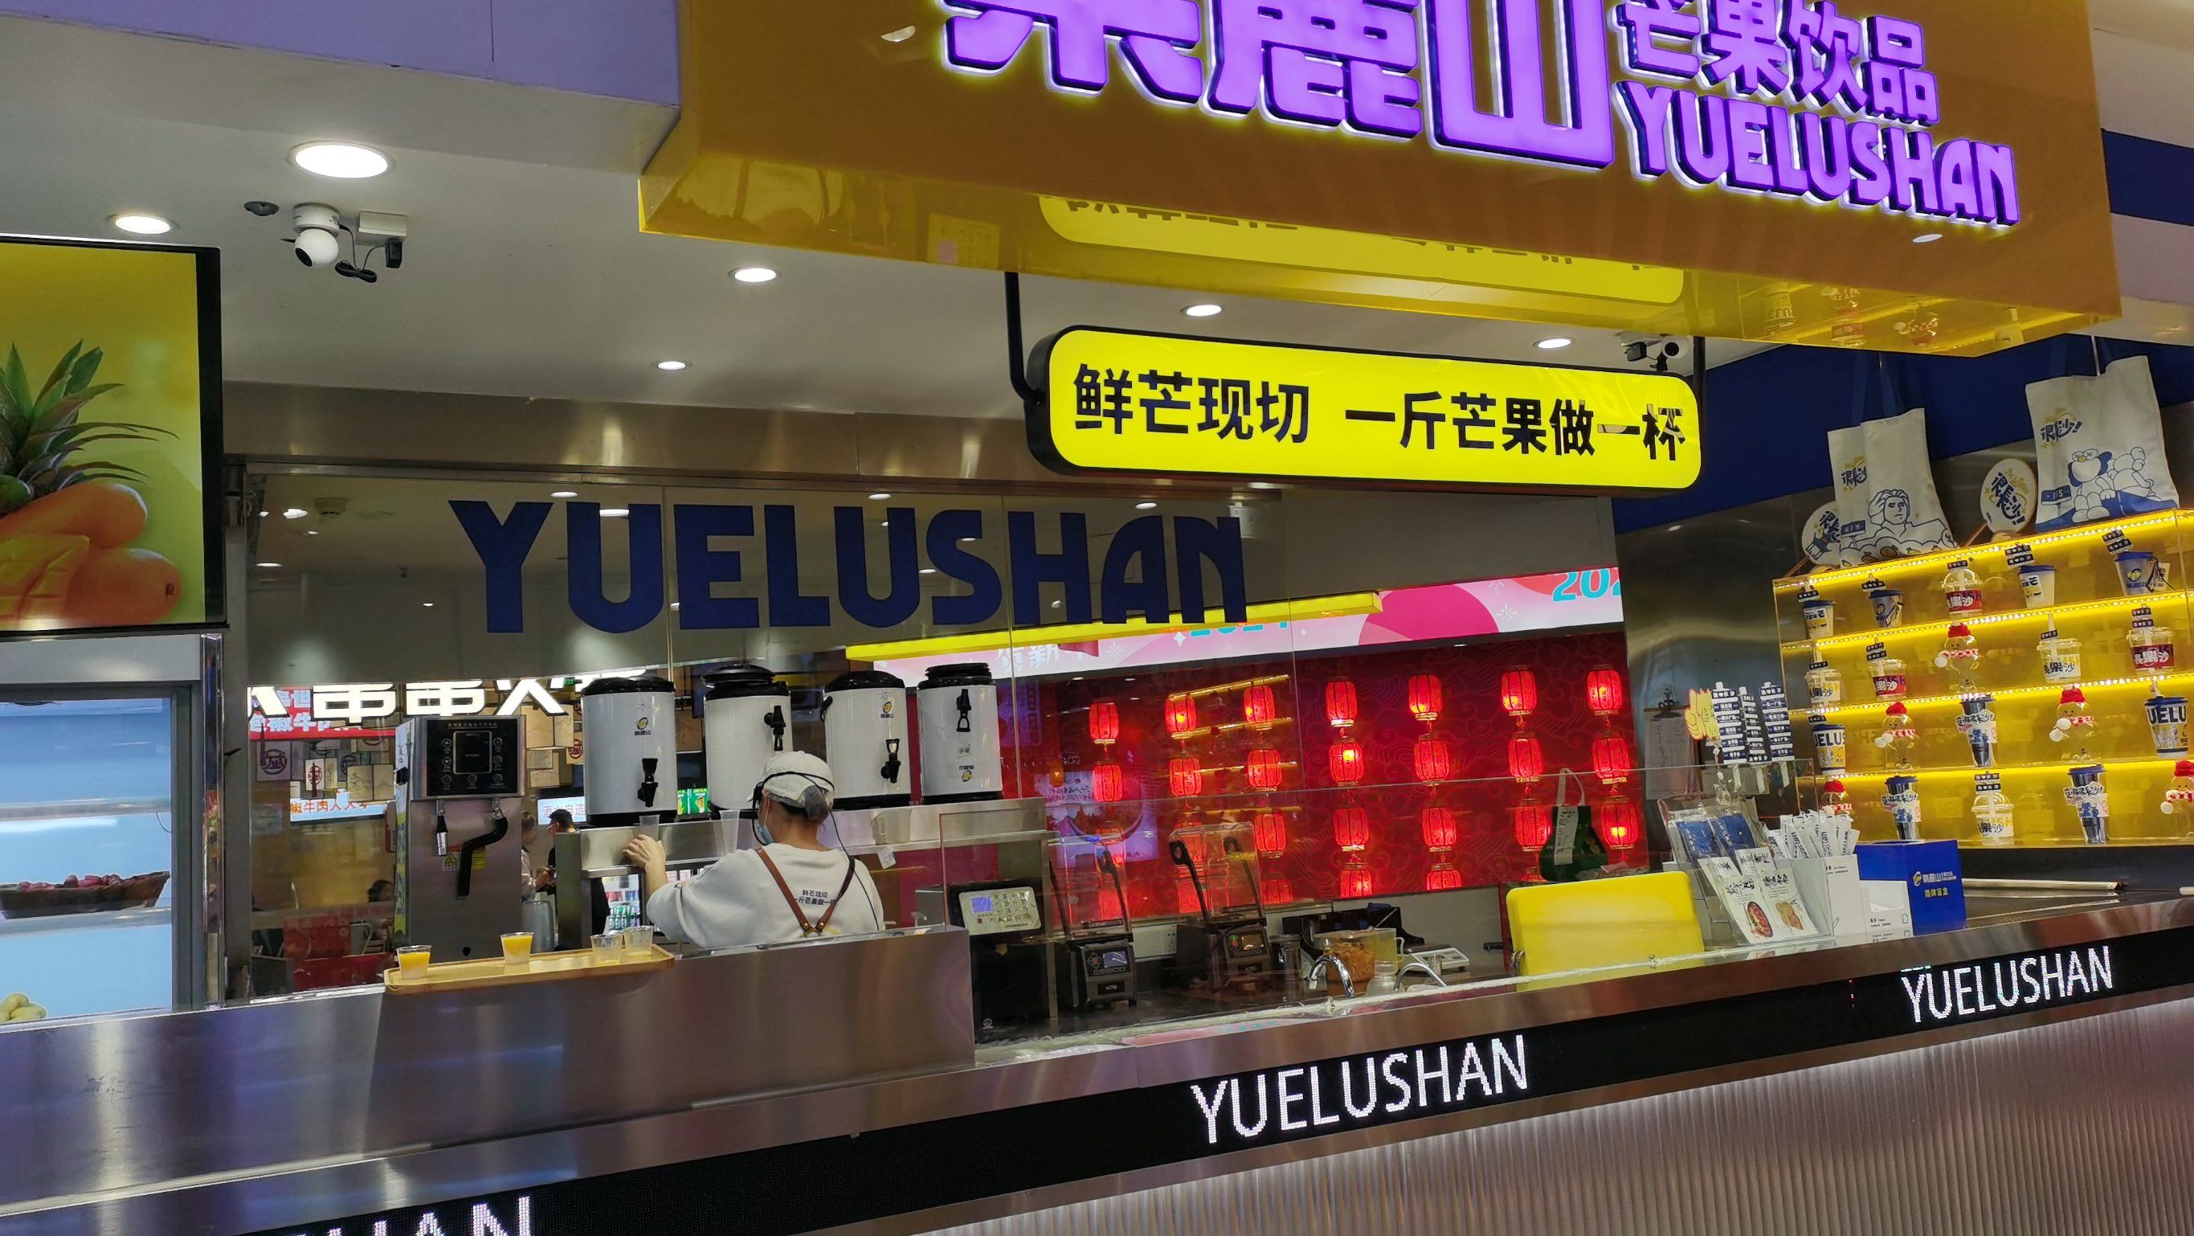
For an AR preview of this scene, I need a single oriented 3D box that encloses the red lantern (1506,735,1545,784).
[{"bbox_3d":[2.606,0.855,10.020,0.210,0.290,0.210,-7,-7,29],"label":"red lantern"}]

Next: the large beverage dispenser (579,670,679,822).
[{"bbox_3d":[-1.413,0.400,5.014,0.280,0.435,0.325,0,-7,-33],"label":"large beverage dispenser"}]

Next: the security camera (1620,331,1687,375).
[{"bbox_3d":[1.735,-0.870,5.155,0.200,0.130,0.110,-6,-6,19],"label":"security camera"}]

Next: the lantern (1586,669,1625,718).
[{"bbox_3d":[3.027,0.443,9.800,0.210,0.290,0.210,-7,-7,29],"label":"lantern"}]

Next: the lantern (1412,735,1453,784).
[{"bbox_3d":[2.095,0.878,10.300,0.210,0.290,0.210,-7,-7,29],"label":"lantern"}]

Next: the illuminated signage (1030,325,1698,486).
[{"bbox_3d":[0.774,-0.501,4.220,2.049,0.335,0.110,-1,-7,-28],"label":"illuminated signage"}]

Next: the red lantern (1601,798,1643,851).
[{"bbox_3d":[3.306,1.302,10.388,0.240,0.345,0.240,-6,-6,19],"label":"red lantern"}]

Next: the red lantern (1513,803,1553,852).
[{"bbox_3d":[2.642,1.264,10.000,0.210,0.290,0.210,-7,-7,29],"label":"red lantern"}]

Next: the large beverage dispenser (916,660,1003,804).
[{"bbox_3d":[-0.425,0.359,5.207,0.260,0.420,0.310,-3,-6,-12],"label":"large beverage dispenser"}]

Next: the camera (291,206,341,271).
[{"bbox_3d":[-1.707,-0.831,3.601,0.095,0.123,0.095,-6,-6,20],"label":"camera"}]

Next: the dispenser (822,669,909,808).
[{"bbox_3d":[-0.730,0.392,5.370,0.280,0.435,0.325,1,-8,-36],"label":"dispenser"}]

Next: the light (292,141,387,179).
[{"bbox_3d":[-1.538,-0.929,3.353,0.190,0.030,0.190,0,-7,-27],"label":"light"}]

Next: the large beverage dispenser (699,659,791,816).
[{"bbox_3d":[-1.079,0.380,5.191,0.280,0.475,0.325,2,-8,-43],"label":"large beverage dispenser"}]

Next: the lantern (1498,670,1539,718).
[{"bbox_3d":[2.712,0.480,10.600,0.240,0.335,0.240,-6,-6,19],"label":"lantern"}]

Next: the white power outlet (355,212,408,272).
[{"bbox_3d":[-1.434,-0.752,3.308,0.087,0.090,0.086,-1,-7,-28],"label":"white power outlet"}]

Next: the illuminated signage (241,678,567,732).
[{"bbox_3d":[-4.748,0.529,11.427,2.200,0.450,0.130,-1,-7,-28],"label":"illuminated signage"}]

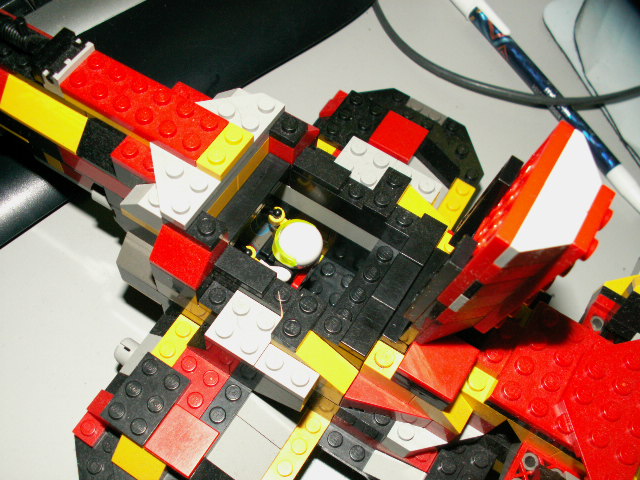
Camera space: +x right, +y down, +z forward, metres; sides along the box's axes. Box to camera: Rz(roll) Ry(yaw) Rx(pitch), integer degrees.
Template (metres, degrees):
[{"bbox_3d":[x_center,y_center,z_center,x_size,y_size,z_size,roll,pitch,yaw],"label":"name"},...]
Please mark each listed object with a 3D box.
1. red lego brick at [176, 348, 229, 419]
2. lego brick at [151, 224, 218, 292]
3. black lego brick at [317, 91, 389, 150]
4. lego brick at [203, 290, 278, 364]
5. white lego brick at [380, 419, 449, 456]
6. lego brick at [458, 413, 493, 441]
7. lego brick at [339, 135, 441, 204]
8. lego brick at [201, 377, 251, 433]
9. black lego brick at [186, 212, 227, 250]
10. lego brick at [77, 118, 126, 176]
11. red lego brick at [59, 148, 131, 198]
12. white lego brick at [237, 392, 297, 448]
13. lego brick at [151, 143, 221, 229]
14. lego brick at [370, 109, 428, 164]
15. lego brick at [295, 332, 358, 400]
[{"bbox_3d":[-0.039,0.044,0.199,0.016,0.005,0.016,31,66,9],"label":"red lego brick"},{"bbox_3d":[-0.035,0.002,0.177,0.016,0.011,0.016,31,66,9],"label":"lego brick"},{"bbox_3d":[0.012,-0.042,0.240,0.016,0.005,0.024,31,66,9],"label":"black lego brick"},{"bbox_3d":[-0.020,0.024,0.178,0.016,0.005,0.016,31,66,9],"label":"lego brick"},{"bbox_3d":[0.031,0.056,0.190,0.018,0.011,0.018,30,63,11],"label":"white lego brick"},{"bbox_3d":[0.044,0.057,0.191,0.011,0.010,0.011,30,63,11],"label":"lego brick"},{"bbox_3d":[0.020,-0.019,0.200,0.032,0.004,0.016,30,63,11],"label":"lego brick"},{"bbox_3d":[-0.027,0.048,0.185,0.008,0.005,0.016,31,64,10],"label":"lego brick"},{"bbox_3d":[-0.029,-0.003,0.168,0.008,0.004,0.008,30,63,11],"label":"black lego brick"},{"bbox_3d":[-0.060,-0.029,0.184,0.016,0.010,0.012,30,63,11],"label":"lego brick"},{"bbox_3d":[-0.064,-0.022,0.196,0.032,0.010,0.008,30,64,11],"label":"red lego brick"},{"bbox_3d":[-0.015,0.052,0.186,0.016,0.003,0.008,31,64,10],"label":"white lego brick"},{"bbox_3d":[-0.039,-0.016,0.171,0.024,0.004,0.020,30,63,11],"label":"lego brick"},{"bbox_3d":[0.029,-0.037,0.239,0.016,0.003,0.016,31,66,9],"label":"lego brick"},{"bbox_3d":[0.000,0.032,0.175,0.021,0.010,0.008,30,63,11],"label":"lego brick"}]

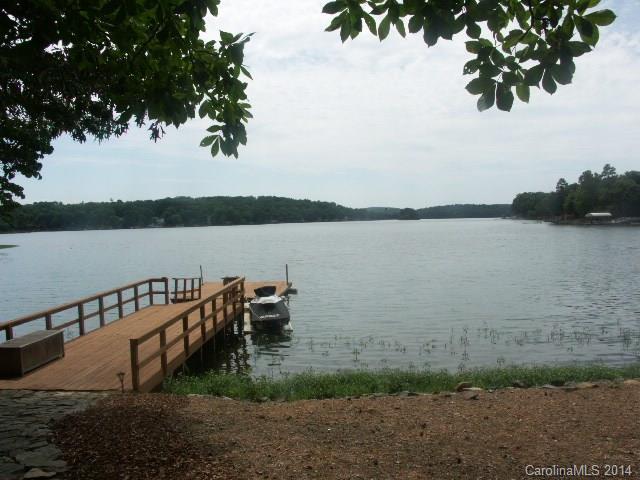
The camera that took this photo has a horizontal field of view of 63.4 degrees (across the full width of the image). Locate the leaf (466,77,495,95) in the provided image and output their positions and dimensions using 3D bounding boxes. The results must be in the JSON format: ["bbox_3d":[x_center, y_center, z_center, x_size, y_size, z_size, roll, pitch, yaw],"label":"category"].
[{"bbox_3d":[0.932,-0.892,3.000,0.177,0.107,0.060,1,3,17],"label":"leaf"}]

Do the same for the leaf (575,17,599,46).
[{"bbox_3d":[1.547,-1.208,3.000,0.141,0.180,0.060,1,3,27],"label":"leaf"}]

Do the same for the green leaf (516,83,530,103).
[{"bbox_3d":[1.022,-0.741,2.600,0.070,0.100,0.040,0,2,0],"label":"green leaf"}]

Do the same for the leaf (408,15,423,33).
[{"bbox_3d":[0.498,-1.129,2.700,0.073,0.094,0.038,0,2,0],"label":"leaf"}]

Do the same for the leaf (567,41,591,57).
[{"bbox_3d":[1.303,-0.962,2.600,0.110,0.080,0.044,0,2,0],"label":"leaf"}]

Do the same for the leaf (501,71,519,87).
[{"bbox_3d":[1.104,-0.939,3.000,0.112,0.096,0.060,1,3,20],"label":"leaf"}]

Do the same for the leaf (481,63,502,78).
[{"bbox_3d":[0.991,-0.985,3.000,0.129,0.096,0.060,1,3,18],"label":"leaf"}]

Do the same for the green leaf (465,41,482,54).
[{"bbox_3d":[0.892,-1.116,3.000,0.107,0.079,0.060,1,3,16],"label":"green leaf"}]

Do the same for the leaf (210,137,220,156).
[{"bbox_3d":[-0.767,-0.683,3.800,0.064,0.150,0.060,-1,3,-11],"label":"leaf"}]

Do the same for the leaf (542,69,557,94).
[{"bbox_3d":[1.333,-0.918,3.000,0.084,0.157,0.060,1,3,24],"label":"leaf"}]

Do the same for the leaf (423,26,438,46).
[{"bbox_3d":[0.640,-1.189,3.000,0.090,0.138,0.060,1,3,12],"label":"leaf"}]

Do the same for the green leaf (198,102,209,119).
[{"bbox_3d":[-0.810,-0.901,3.600,0.070,0.111,0.045,0,2,0],"label":"green leaf"}]

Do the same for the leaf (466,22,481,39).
[{"bbox_3d":[0.771,-1.052,2.600,0.070,0.080,0.032,0,2,0],"label":"leaf"}]

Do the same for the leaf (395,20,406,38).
[{"bbox_3d":[0.420,-1.098,2.700,0.063,0.094,0.038,0,2,0],"label":"leaf"}]

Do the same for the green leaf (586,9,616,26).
[{"bbox_3d":[1.409,-1.117,2.600,0.161,0.090,0.064,0,2,0],"label":"green leaf"}]

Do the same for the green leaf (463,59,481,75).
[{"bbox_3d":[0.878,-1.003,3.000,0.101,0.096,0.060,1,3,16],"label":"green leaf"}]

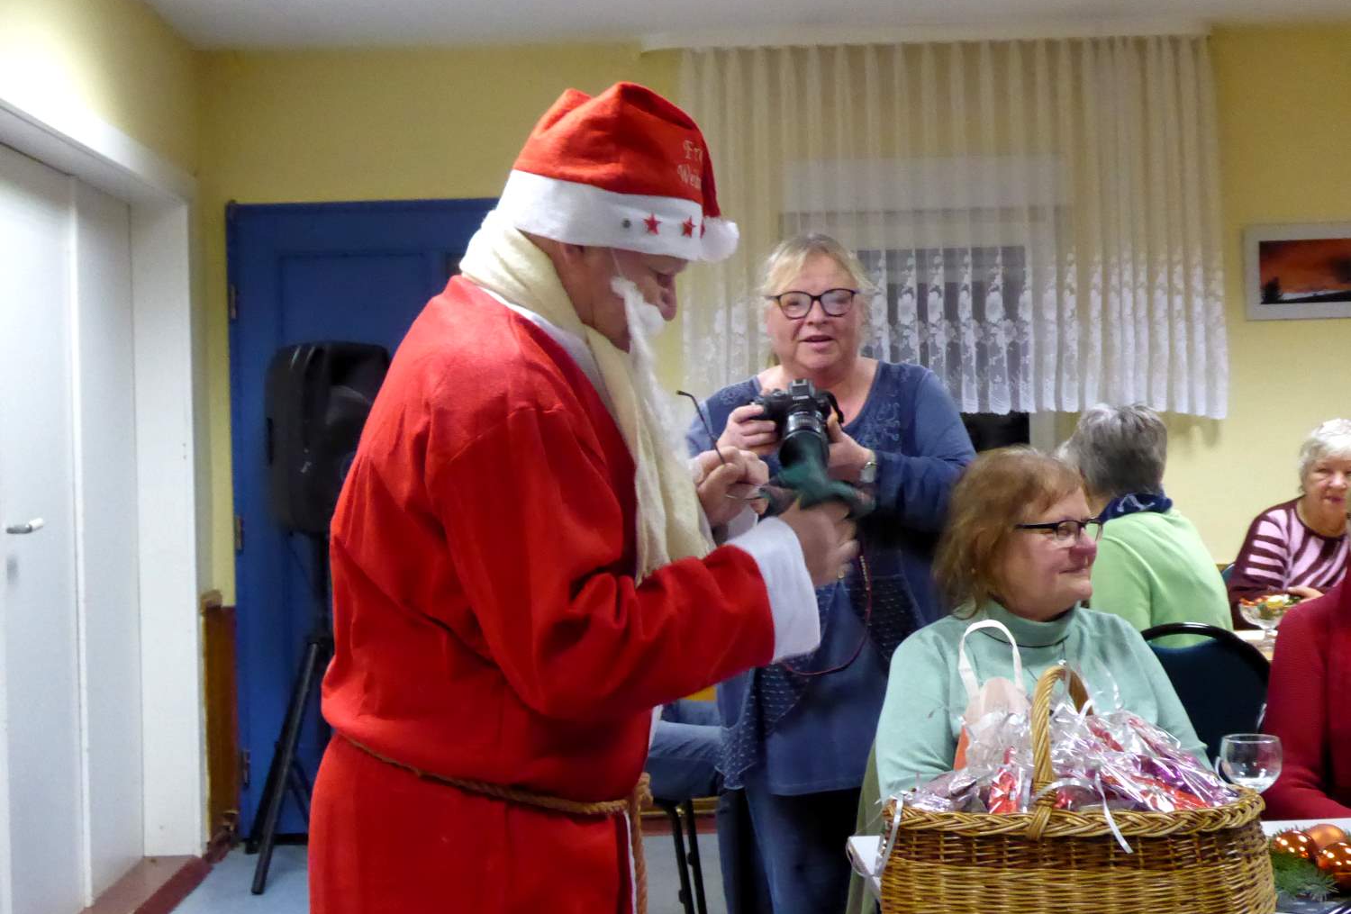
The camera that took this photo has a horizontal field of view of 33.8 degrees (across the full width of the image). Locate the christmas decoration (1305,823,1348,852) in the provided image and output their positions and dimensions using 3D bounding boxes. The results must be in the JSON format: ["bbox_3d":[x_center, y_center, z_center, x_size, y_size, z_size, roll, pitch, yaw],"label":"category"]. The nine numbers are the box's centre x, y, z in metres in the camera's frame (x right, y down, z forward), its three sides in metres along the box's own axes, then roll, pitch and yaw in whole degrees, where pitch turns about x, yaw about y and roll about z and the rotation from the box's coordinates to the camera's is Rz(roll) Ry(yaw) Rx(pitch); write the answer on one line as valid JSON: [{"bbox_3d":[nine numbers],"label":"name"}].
[{"bbox_3d":[0.797,0.476,2.724,0.055,0.055,0.055,-1,0,-1],"label":"christmas decoration"}]

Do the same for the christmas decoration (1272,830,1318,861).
[{"bbox_3d":[0.750,0.477,2.694,0.055,0.055,0.055,-1,0,-1],"label":"christmas decoration"}]

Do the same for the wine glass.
[{"bbox_3d":[0.764,0.436,2.945,0.080,0.139,0.080,-1,0,-1],"label":"wine glass"}]

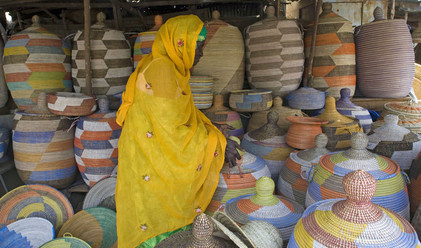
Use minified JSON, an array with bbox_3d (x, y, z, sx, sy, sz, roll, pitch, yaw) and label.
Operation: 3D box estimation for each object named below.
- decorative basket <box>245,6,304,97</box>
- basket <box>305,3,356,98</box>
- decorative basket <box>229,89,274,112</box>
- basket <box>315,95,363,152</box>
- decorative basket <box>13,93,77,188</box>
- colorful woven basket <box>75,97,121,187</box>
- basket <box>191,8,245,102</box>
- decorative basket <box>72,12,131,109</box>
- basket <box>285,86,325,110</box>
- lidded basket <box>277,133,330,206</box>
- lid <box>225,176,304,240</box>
[{"bbox_3d":[0.524,-0.577,2.356,0.468,0.702,0.468,0,10,0],"label":"decorative basket"},{"bbox_3d":[1.014,-0.637,2.566,0.425,0.800,0.425,0,9,0],"label":"basket"},{"bbox_3d":[0.302,-0.178,2.152,0.321,0.134,0.321,0,10,0],"label":"decorative basket"},{"bbox_3d":[0.813,0.055,1.919,0.351,0.470,0.351,0,10,0],"label":"basket"},{"bbox_3d":[-1.208,0.106,2.155,0.410,0.660,0.410,0,9,0],"label":"decorative basket"},{"bbox_3d":[-0.769,0.117,2.123,0.422,0.618,0.422,0,10,0],"label":"colorful woven basket"},{"bbox_3d":[0.053,-0.546,2.392,0.454,0.728,0.454,0,10,0],"label":"basket"},{"bbox_3d":[-0.856,-0.508,2.327,0.470,0.723,0.470,0,10,0],"label":"decorative basket"},{"bbox_3d":[0.716,-0.194,2.214,0.285,0.165,0.285,0,9,0],"label":"basket"},{"bbox_3d":[0.600,0.357,1.657,0.445,0.620,0.445,0,10,0],"label":"lidded basket"},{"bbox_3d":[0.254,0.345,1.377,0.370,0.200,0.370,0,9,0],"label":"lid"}]

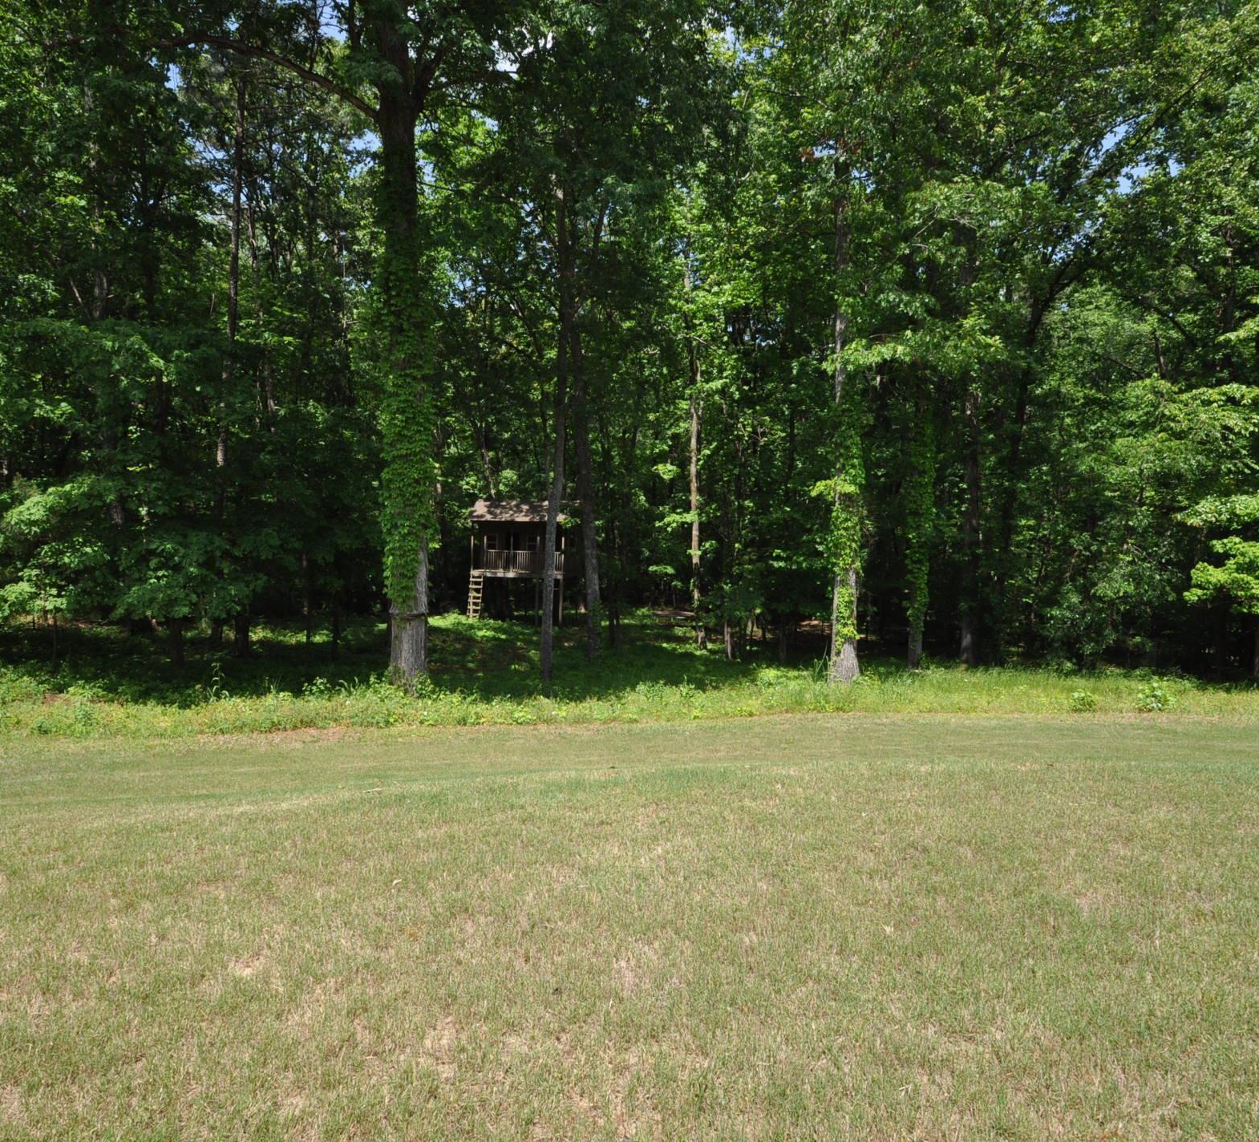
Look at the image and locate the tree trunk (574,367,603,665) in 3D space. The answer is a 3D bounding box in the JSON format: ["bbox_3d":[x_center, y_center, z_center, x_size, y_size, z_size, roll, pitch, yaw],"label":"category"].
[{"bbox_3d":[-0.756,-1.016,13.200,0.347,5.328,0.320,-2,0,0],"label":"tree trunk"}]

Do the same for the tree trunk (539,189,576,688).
[{"bbox_3d":[-1.065,-2.000,10.600,0.398,7.482,0.340,2,0,0],"label":"tree trunk"}]

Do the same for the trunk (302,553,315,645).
[{"bbox_3d":[-7.537,0.646,16.800,0.268,2.144,0.250,0,0,0],"label":"trunk"}]

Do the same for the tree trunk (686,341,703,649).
[{"bbox_3d":[1.411,-1.659,15.500,0.291,6.663,0.270,0,0,0],"label":"tree trunk"}]

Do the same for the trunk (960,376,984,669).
[{"bbox_3d":[6.020,-0.804,12.600,0.355,4.991,0.340,0,0,0],"label":"trunk"}]

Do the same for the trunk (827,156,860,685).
[{"bbox_3d":[3.164,-2.229,10.600,0.438,7.820,0.420,-1,0,0],"label":"trunk"}]

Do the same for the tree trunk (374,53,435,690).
[{"bbox_3d":[-3.365,-2.983,10.700,0.824,9.521,0.720,-1,0,0],"label":"tree trunk"}]

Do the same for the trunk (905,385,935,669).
[{"bbox_3d":[4.877,-0.800,12.000,0.428,4.956,0.400,1,0,0],"label":"trunk"}]

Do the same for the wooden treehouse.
[{"bbox_3d":[-3.800,-0.359,24.600,3.300,4.000,2.900,0,0,-3],"label":"wooden treehouse"}]

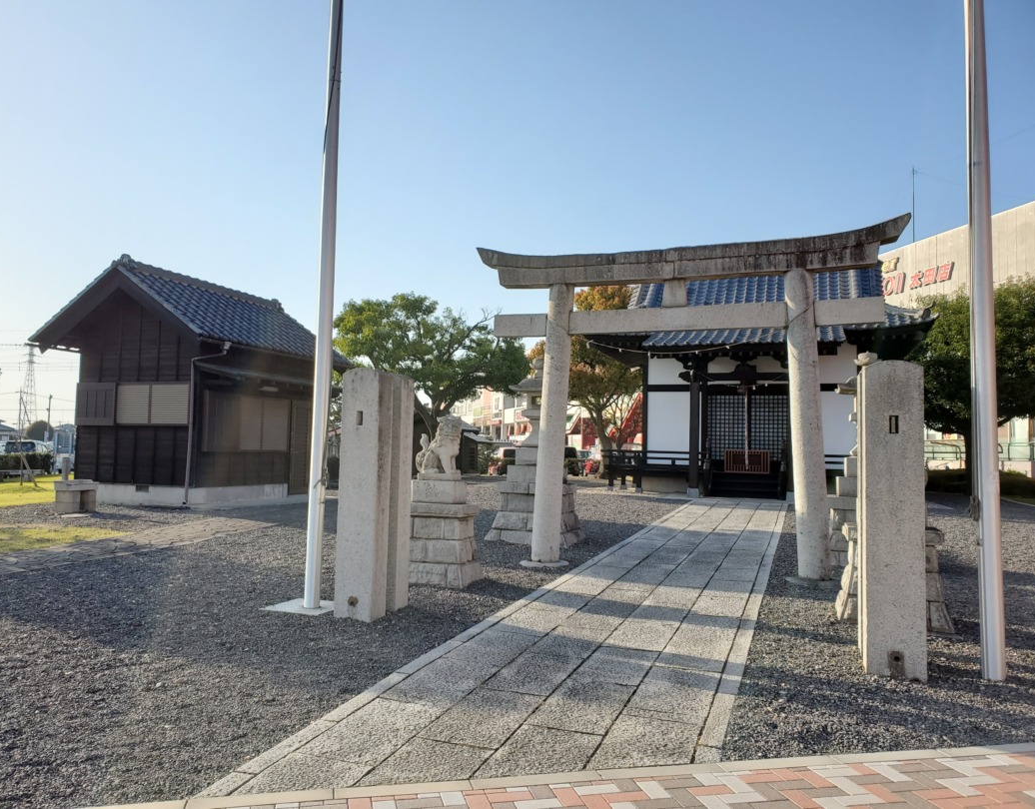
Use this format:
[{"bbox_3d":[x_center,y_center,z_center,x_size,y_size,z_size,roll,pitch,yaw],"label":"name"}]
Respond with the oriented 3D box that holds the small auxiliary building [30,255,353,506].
[{"bbox_3d":[-7.703,-0.367,19.847,4.958,5.486,5.591,0,-4,21],"label":"small auxiliary building"}]

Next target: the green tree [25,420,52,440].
[{"bbox_3d":[-50.200,3.770,85.000,2.900,4.300,2.900,4,-5,-31],"label":"green tree"}]

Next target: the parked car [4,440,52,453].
[{"bbox_3d":[-23.400,2.500,38.800,1.690,1.550,4.100,3,-4,-23],"label":"parked car"}]

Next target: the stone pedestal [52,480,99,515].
[{"bbox_3d":[-8.870,1.835,16.334,0.496,0.654,0.580,0,-4,20],"label":"stone pedestal"}]

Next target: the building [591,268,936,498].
[{"bbox_3d":[6.559,-0.914,22.522,8.446,6.798,7.931,0,-4,20],"label":"building"}]

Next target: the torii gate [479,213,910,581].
[{"bbox_3d":[1.871,-0.083,9.804,5.150,4.090,0.500,0,-4,20],"label":"torii gate"}]

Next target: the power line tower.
[{"bbox_3d":[-165.600,-2.500,275.000,6.300,38.700,5.800,4,-5,-31],"label":"power line tower"}]

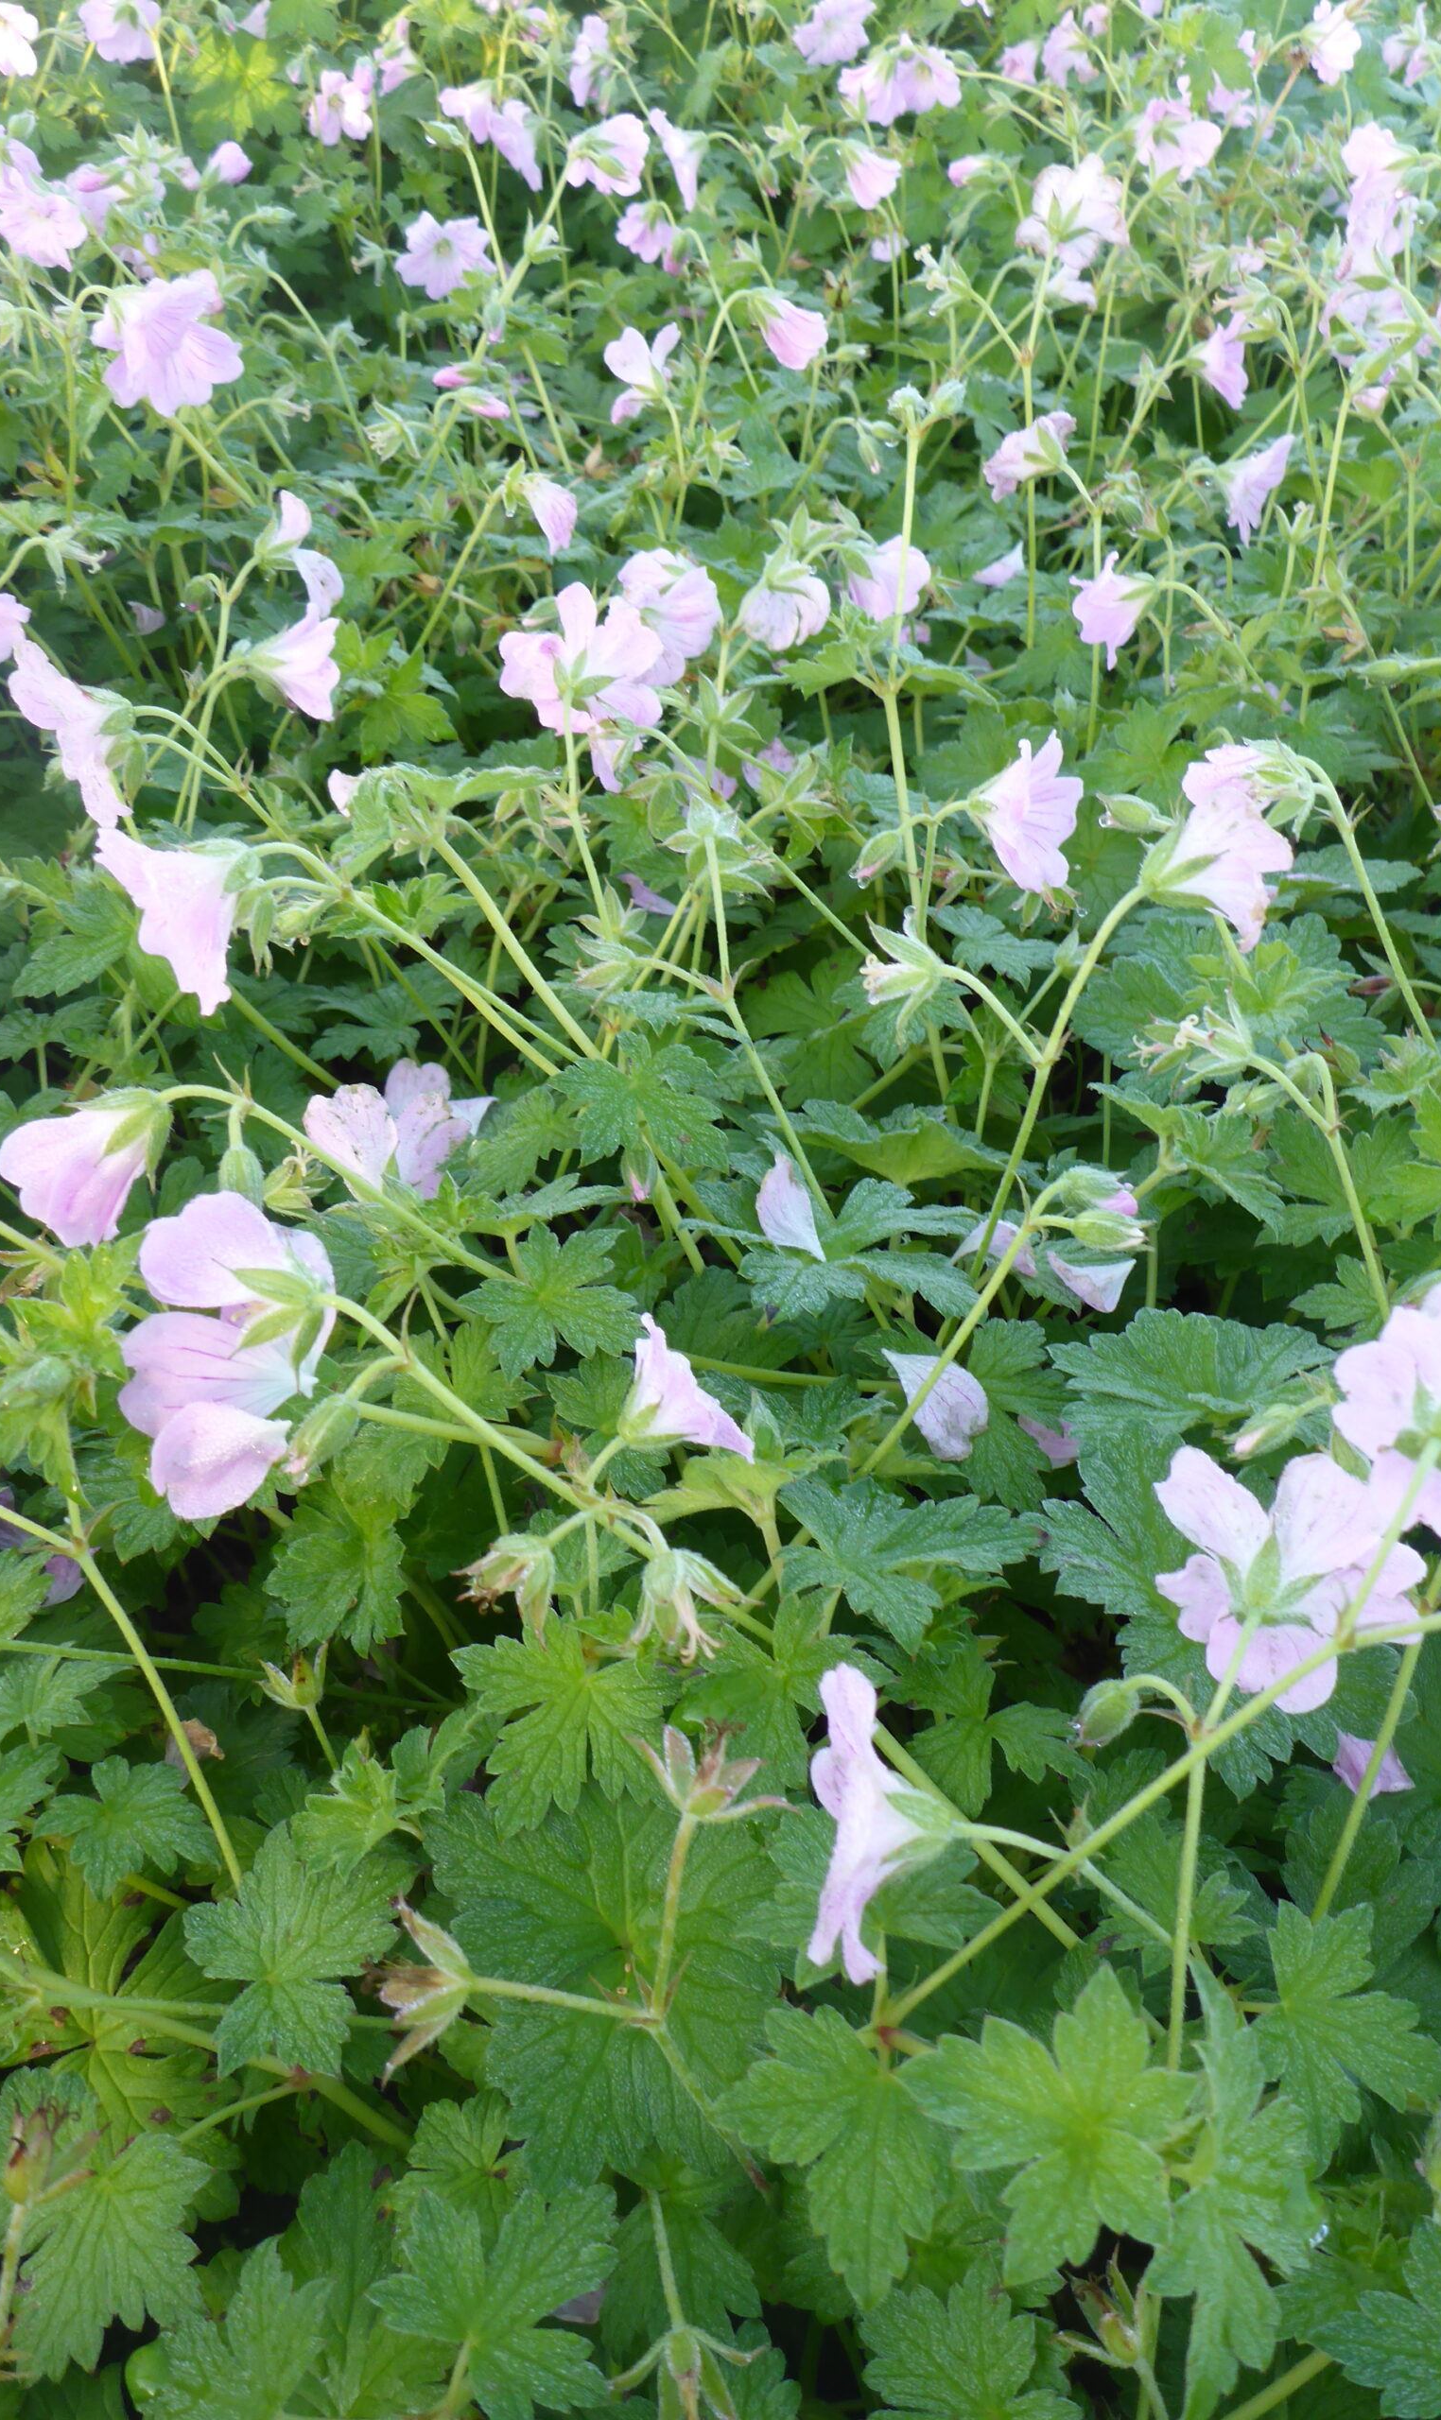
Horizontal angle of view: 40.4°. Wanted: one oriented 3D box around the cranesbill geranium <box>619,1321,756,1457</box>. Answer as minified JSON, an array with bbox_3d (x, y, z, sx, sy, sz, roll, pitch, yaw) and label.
[{"bbox_3d":[-0.010,0.037,0.360,0.018,0.028,0.028,-34,51,-24],"label":"cranesbill geranium"}]

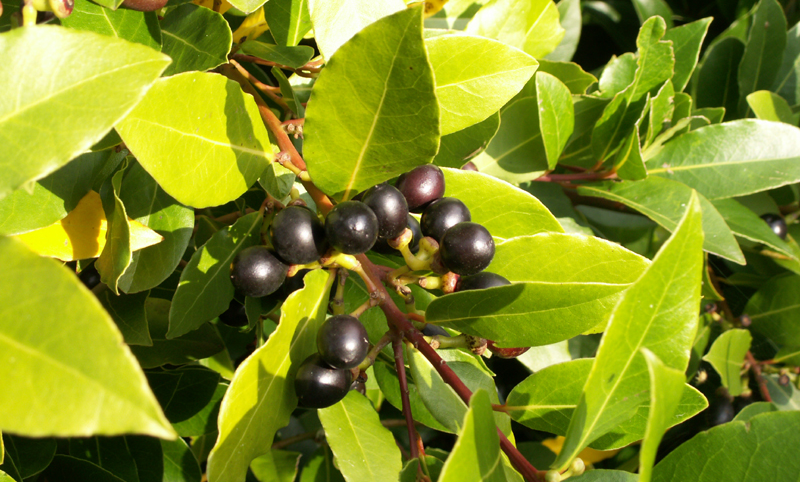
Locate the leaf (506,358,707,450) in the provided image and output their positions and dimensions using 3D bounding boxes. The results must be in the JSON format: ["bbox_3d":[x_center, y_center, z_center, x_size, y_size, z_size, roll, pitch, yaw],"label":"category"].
[{"bbox_3d":[0.055,0.043,0.380,0.053,0.010,0.027,0,64,0],"label":"leaf"}]

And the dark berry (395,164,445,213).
[{"bbox_3d":[0.005,-0.013,0.366,0.013,0.013,0.013,0,23,0],"label":"dark berry"}]

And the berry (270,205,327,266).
[{"bbox_3d":[-0.024,-0.001,0.347,0.014,0.014,0.014,0,23,0],"label":"berry"}]

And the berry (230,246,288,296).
[{"bbox_3d":[-0.034,0.007,0.352,0.014,0.013,0.013,0,23,0],"label":"berry"}]

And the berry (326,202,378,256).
[{"bbox_3d":[-0.012,-0.003,0.362,0.013,0.014,0.013,0,25,0],"label":"berry"}]

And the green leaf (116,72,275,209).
[{"bbox_3d":[-0.053,-0.026,0.366,0.050,0.035,0.010,15,-16,-28],"label":"green leaf"}]

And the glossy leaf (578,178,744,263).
[{"bbox_3d":[0.079,-0.006,0.430,0.058,0.011,0.026,25,44,19],"label":"glossy leaf"}]

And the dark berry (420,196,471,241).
[{"bbox_3d":[0.012,-0.005,0.360,0.013,0.013,0.013,0,23,0],"label":"dark berry"}]

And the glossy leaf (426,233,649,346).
[{"bbox_3d":[0.035,0.012,0.355,0.060,0.011,0.030,-5,61,-9],"label":"glossy leaf"}]

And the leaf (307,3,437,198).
[{"bbox_3d":[-0.007,-0.034,0.352,0.032,0.056,0.011,27,27,10],"label":"leaf"}]

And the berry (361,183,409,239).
[{"bbox_3d":[-0.004,-0.007,0.357,0.012,0.014,0.013,-12,18,0],"label":"berry"}]

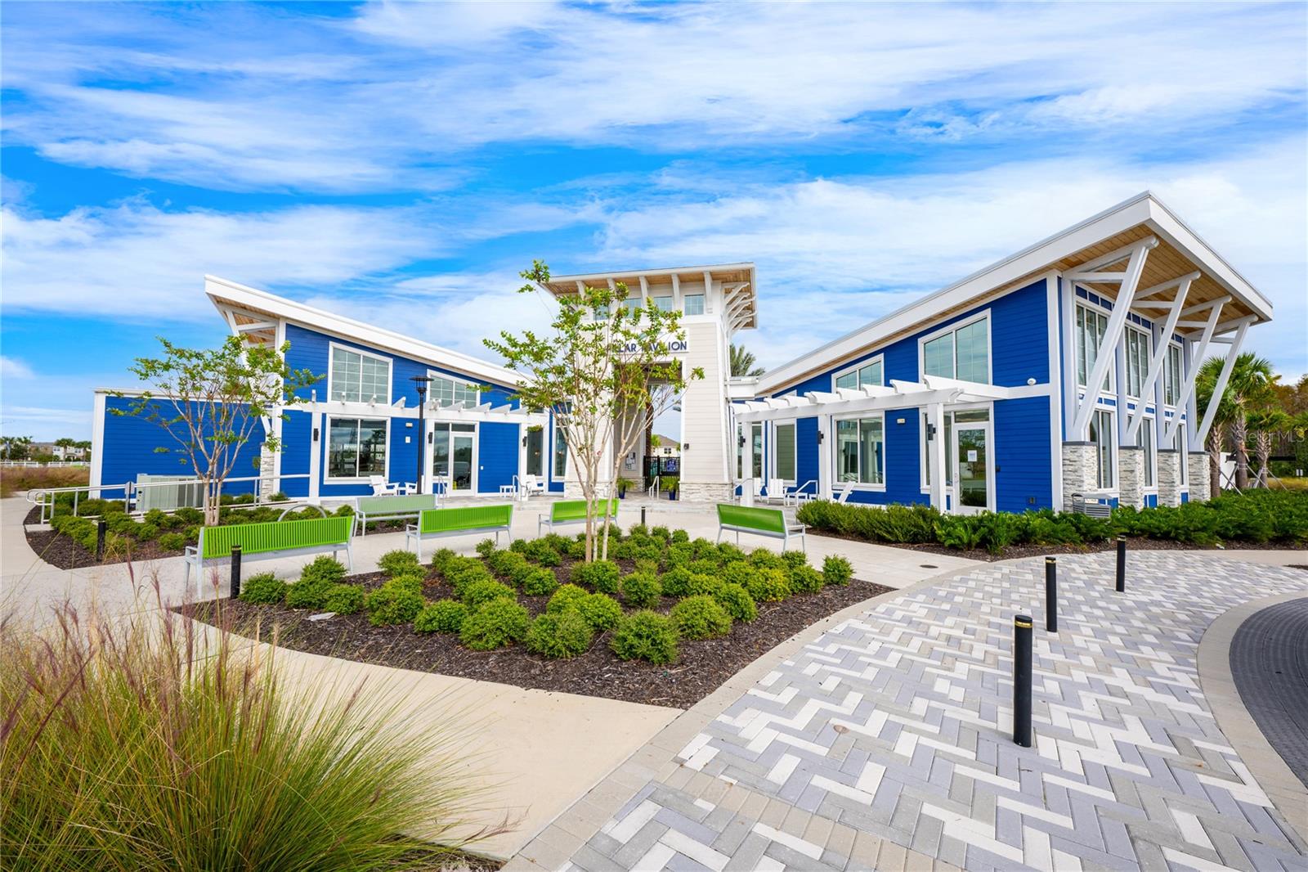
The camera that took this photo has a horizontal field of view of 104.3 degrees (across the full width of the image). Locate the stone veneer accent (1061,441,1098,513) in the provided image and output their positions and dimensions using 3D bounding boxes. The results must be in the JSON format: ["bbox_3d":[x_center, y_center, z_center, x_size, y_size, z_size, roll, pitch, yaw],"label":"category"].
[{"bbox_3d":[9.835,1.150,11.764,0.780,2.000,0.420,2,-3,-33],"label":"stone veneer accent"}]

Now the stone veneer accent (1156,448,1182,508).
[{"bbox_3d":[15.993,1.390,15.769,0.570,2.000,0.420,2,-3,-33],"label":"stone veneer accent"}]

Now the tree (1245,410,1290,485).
[{"bbox_3d":[43.445,0.831,36.000,2.000,5.500,2.000,3,-3,-40],"label":"tree"}]

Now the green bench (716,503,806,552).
[{"bbox_3d":[2.133,1.865,10.428,0.660,0.870,1.790,2,-3,-37],"label":"green bench"}]

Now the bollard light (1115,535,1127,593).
[{"bbox_3d":[6.546,1.801,7.140,0.090,0.775,0.090,-2,-4,42],"label":"bollard light"}]

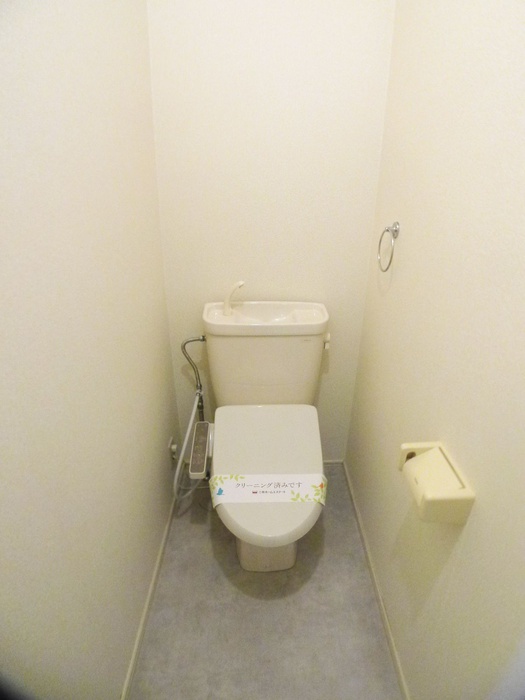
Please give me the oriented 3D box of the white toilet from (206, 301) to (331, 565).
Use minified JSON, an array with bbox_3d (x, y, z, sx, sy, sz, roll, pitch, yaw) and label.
[{"bbox_3d":[0.008,0.355,1.277,0.454,0.852,0.801,0,25,0],"label":"white toilet"}]

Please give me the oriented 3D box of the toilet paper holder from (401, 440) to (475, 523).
[{"bbox_3d":[0.359,0.283,0.780,0.106,0.085,0.168,0,25,0],"label":"toilet paper holder"}]

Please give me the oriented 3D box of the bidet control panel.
[{"bbox_3d":[-0.222,0.352,1.288,0.057,0.041,0.275,-2,25,-5],"label":"bidet control panel"}]

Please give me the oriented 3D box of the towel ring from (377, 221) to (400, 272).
[{"bbox_3d":[0.397,-0.322,1.140,0.043,0.155,0.143,0,25,0],"label":"towel ring"}]

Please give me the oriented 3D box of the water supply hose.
[{"bbox_3d":[-0.290,0.290,1.488,0.143,0.663,0.245,0,25,0],"label":"water supply hose"}]

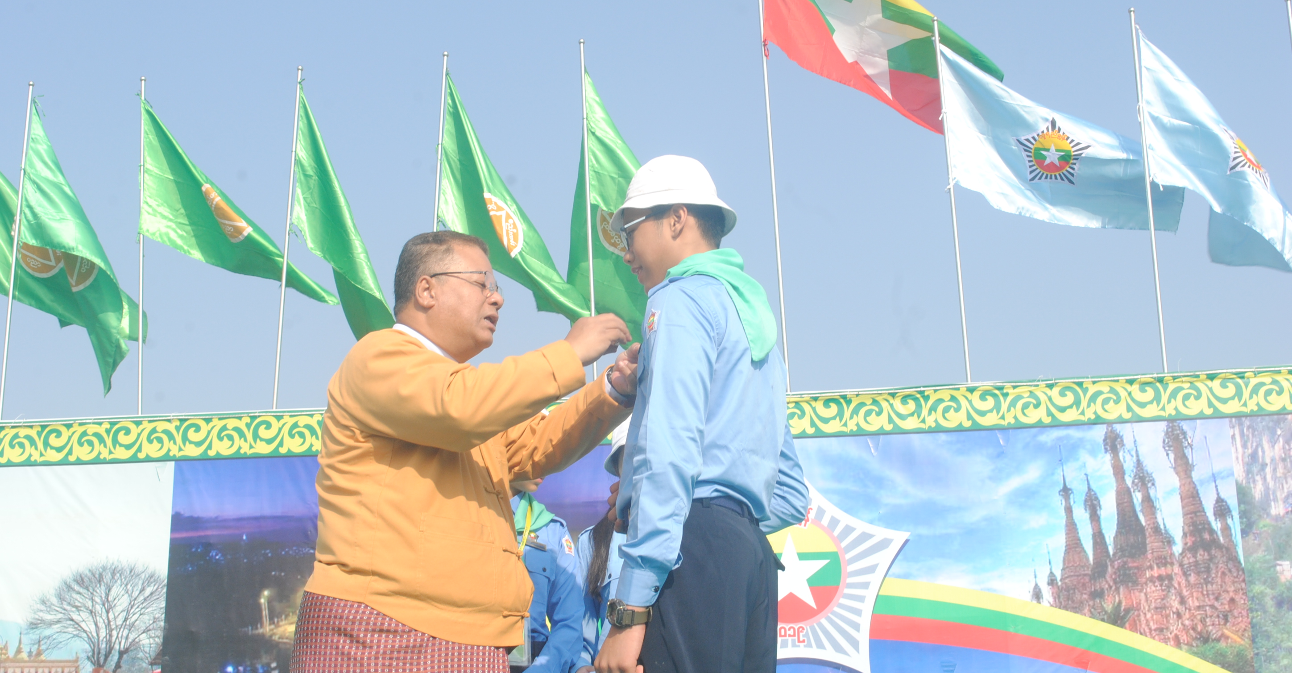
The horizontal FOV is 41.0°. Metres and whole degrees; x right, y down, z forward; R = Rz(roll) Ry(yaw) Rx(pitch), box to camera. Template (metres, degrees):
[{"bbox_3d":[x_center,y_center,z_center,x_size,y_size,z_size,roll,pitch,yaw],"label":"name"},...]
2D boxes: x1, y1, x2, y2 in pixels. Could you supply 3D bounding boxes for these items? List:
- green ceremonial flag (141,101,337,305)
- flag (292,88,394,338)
[{"bbox_3d":[-2.565,-0.840,10.884,1.150,1.200,0.350,2,-15,-11],"label":"green ceremonial flag"},{"bbox_3d":[-1.851,-0.729,10.695,0.620,1.620,0.380,2,-15,-11],"label":"flag"}]

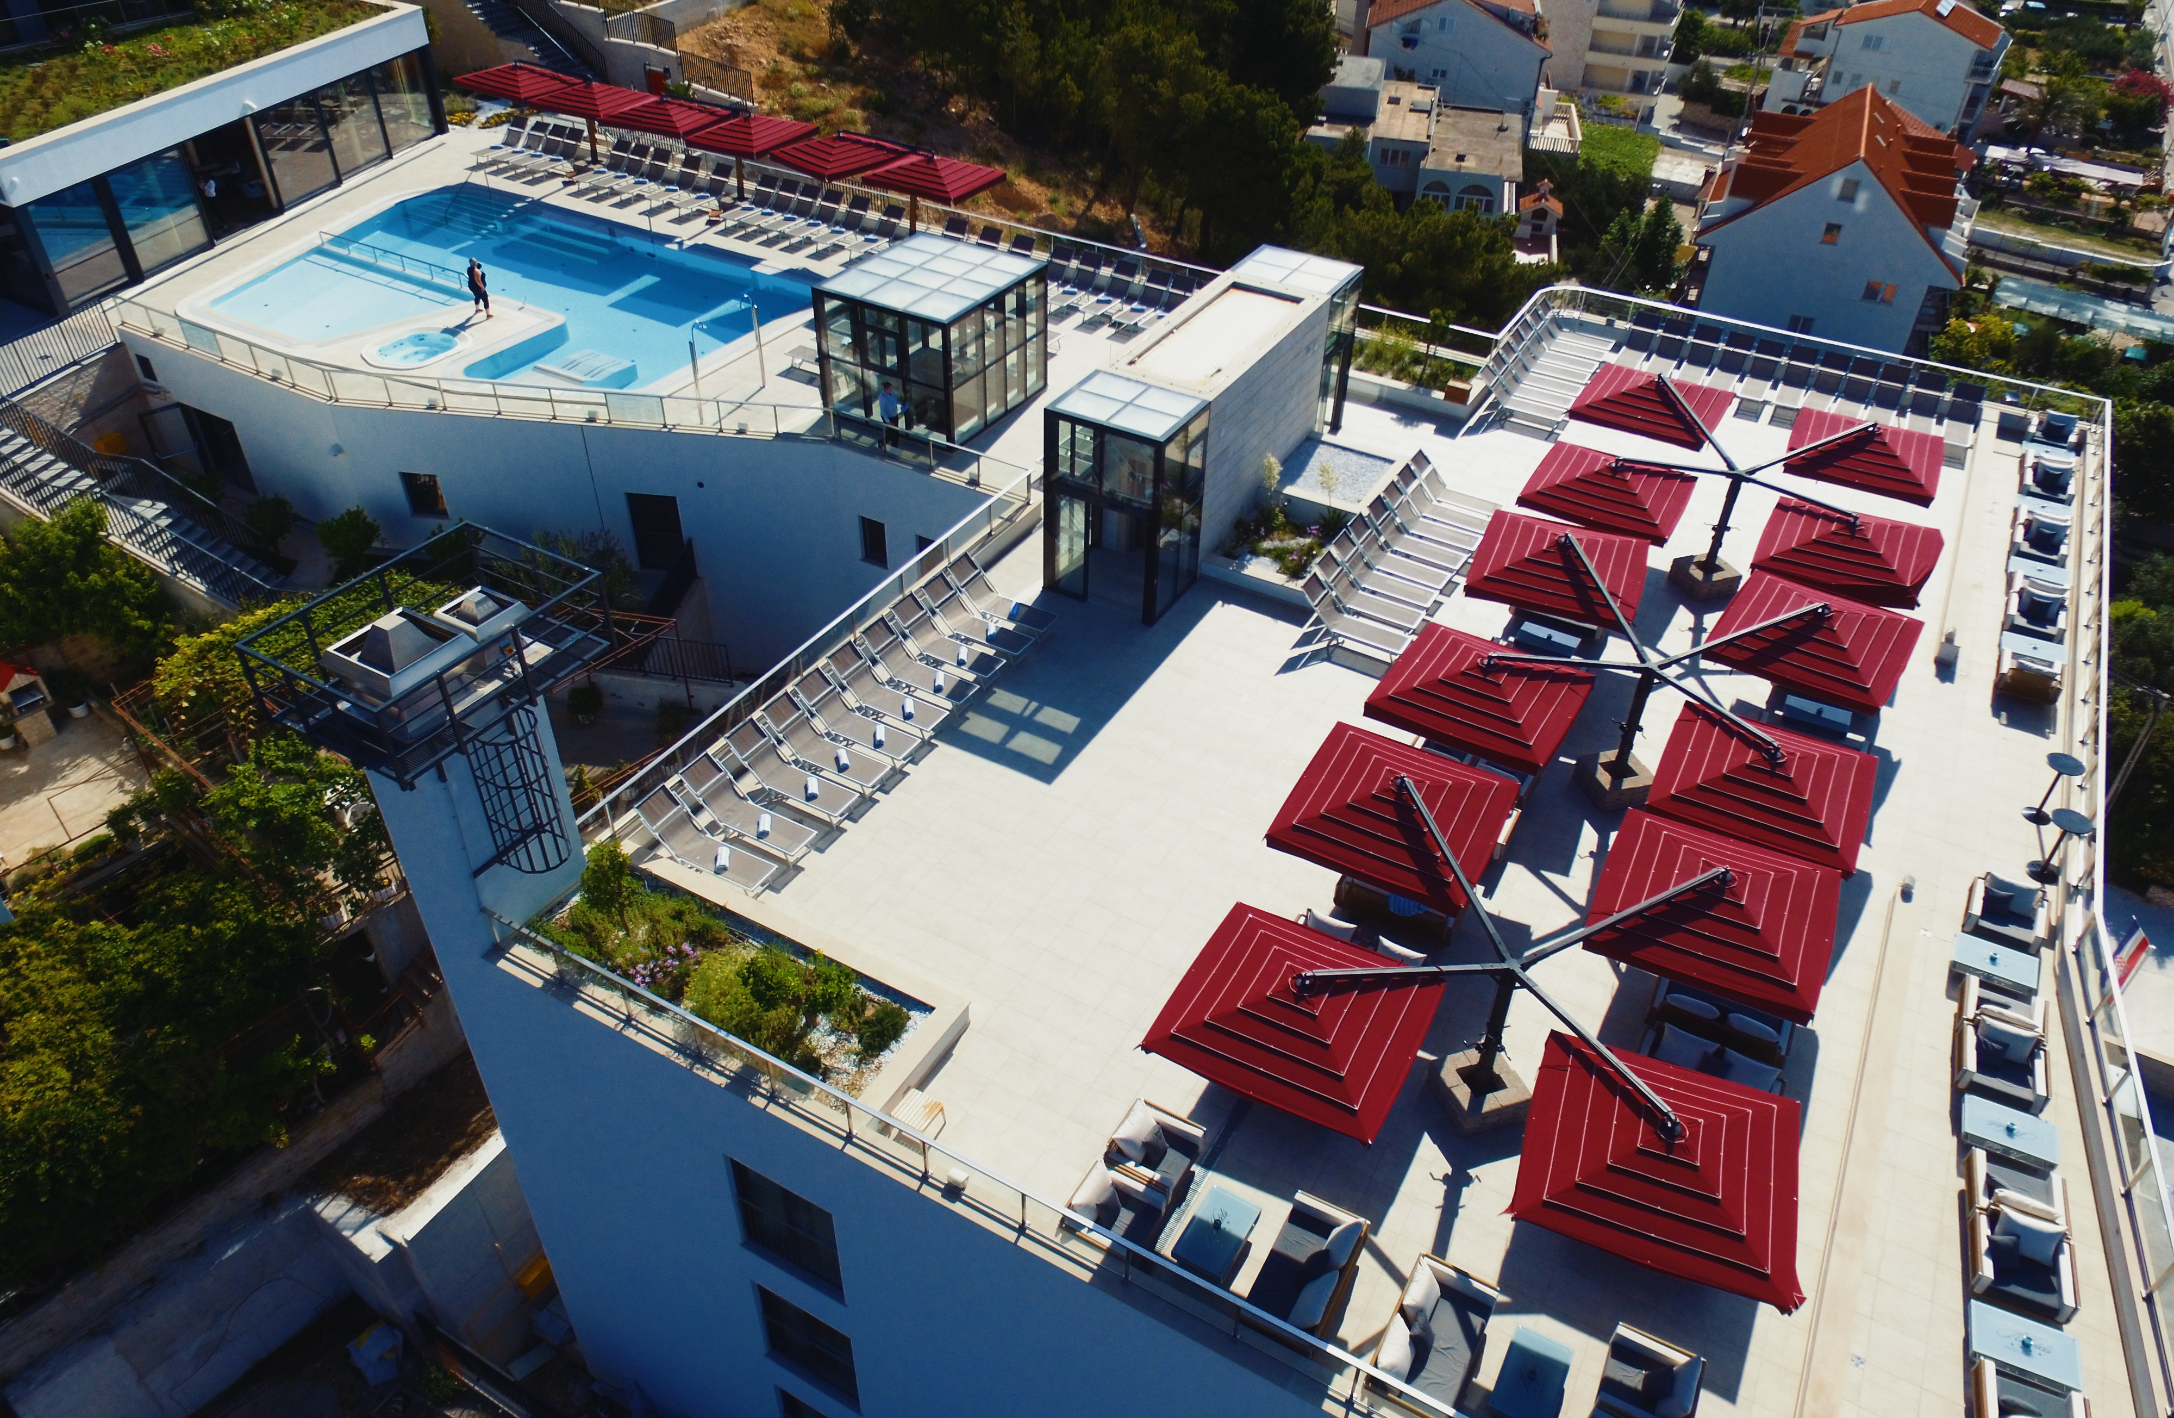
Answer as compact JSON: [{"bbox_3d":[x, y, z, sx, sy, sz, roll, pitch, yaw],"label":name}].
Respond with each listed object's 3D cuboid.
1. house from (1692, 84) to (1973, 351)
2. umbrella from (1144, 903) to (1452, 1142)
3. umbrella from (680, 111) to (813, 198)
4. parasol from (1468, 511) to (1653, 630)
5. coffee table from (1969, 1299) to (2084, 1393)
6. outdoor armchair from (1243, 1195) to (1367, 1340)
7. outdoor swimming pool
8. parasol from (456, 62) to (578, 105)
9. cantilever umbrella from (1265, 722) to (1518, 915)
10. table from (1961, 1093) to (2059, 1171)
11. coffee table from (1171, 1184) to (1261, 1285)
[{"bbox_3d":[51.238,-33.293,85.727,14.500,12.500,18.000,21,44,23],"label":"house"},{"bbox_3d":[2.635,3.568,15.361,2.750,0.600,2.750,20,43,22],"label":"umbrella"},{"bbox_3d":[-11.698,-18.991,43.852,3.000,2.750,3.000,21,43,23],"label":"umbrella"},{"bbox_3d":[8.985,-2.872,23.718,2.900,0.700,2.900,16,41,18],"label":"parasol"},{"bbox_3d":[11.324,7.753,15.233,1.120,0.420,0.670,17,41,19],"label":"coffee table"},{"bbox_3d":[2.732,7.031,15.664,0.940,0.730,1.680,19,42,21],"label":"outdoor armchair"},{"bbox_3d":[-17.619,-12.703,38.265,16.000,1.300,10.500,20,43,21],"label":"outdoor swimming pool"},{"bbox_3d":[-20.813,-23.127,46.118,3.500,0.850,3.300,24,42,24],"label":"parasol"},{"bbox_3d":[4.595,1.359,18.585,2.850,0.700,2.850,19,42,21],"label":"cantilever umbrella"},{"bbox_3d":[12.414,5.800,16.986,1.100,0.440,0.710,17,39,16],"label":"table"},{"bbox_3d":[1.638,6.731,15.924,0.670,0.400,1.120,23,44,24],"label":"coffee table"}]

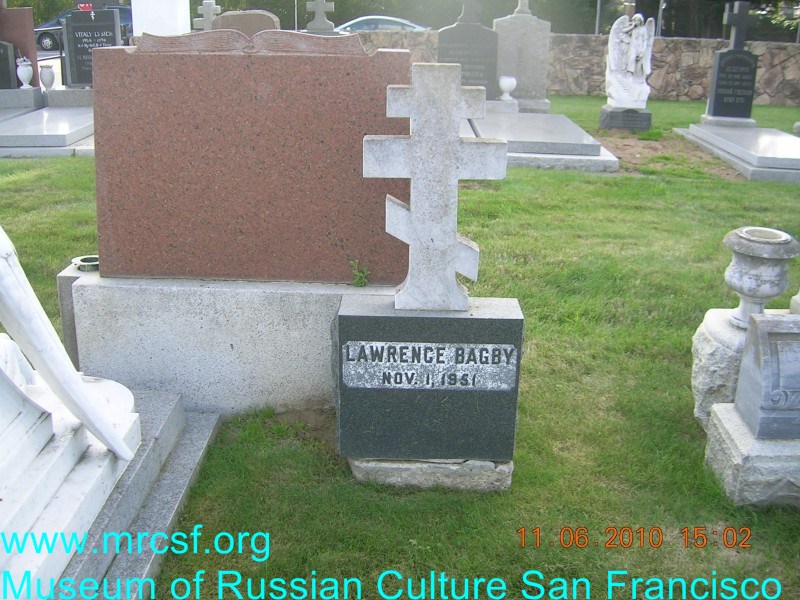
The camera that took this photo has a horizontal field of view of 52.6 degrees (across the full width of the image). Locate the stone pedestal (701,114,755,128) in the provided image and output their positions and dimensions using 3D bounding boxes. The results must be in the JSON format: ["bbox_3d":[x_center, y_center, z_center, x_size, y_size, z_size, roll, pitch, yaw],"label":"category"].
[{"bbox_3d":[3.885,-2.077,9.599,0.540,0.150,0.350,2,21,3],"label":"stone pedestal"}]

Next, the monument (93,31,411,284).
[{"bbox_3d":[-0.574,-0.550,3.157,1.210,0.940,0.210,2,21,3],"label":"monument"}]

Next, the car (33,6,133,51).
[{"bbox_3d":[-11.793,-10.056,29.948,4.700,1.600,1.820,1,21,2],"label":"car"}]

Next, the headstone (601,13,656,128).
[{"bbox_3d":[2.946,-2.969,10.517,0.620,1.430,0.580,3,21,6],"label":"headstone"}]

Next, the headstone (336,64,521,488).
[{"bbox_3d":[0.101,-0.041,2.683,0.615,1.430,0.215,1,21,1],"label":"headstone"}]

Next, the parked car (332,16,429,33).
[{"bbox_3d":[-0.566,-7.915,24.699,4.550,1.430,1.780,4,21,9],"label":"parked car"}]

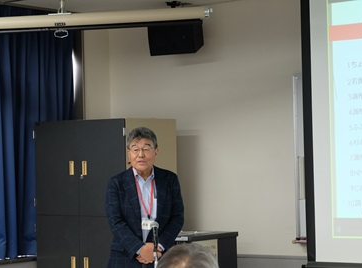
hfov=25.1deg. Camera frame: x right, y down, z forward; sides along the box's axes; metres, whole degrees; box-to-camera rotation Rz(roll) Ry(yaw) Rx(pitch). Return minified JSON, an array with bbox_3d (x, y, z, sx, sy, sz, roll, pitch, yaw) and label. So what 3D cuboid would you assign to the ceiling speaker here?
[{"bbox_3d":[-0.038,-0.765,6.240,0.352,0.252,0.243,-1,21,17],"label":"ceiling speaker"}]

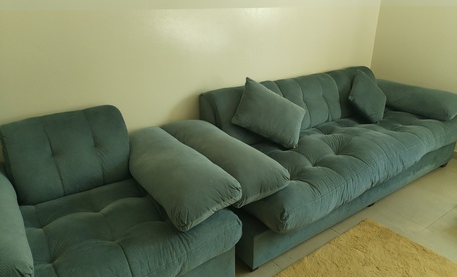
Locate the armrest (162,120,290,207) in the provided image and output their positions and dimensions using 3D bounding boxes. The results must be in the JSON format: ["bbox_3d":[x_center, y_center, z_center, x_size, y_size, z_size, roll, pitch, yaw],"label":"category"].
[{"bbox_3d":[-0.043,0.111,2.160,0.394,0.211,0.854,-15,28,-34],"label":"armrest"}]

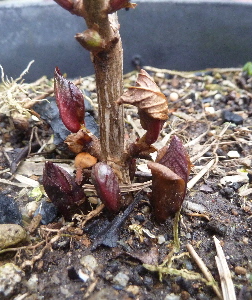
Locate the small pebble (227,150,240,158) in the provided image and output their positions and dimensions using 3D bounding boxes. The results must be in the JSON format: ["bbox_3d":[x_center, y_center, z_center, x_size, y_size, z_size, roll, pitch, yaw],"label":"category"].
[{"bbox_3d":[0.065,0.003,0.175,0.008,0.004,0.006,0,30,0],"label":"small pebble"}]

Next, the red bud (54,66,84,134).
[{"bbox_3d":[-0.025,-0.022,0.128,0.012,0.030,0.011,-17,20,10],"label":"red bud"}]

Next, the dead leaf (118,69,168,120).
[{"bbox_3d":[0.008,-0.027,0.138,0.025,0.025,0.016,0,30,0],"label":"dead leaf"}]

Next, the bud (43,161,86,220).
[{"bbox_3d":[-0.027,0.018,0.125,0.013,0.027,0.012,-23,21,13],"label":"bud"}]

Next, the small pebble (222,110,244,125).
[{"bbox_3d":[0.084,-0.025,0.225,0.016,0.010,0.012,0,30,0],"label":"small pebble"}]

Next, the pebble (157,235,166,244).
[{"bbox_3d":[0.016,0.039,0.126,0.004,0.003,0.004,0,30,0],"label":"pebble"}]

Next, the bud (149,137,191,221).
[{"bbox_3d":[0.018,0.013,0.122,0.016,0.036,0.014,5,21,-3],"label":"bud"}]

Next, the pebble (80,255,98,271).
[{"bbox_3d":[-0.014,0.043,0.109,0.006,0.005,0.006,0,30,0],"label":"pebble"}]

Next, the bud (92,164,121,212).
[{"bbox_3d":[-0.008,0.017,0.129,0.010,0.024,0.009,-18,21,10],"label":"bud"}]

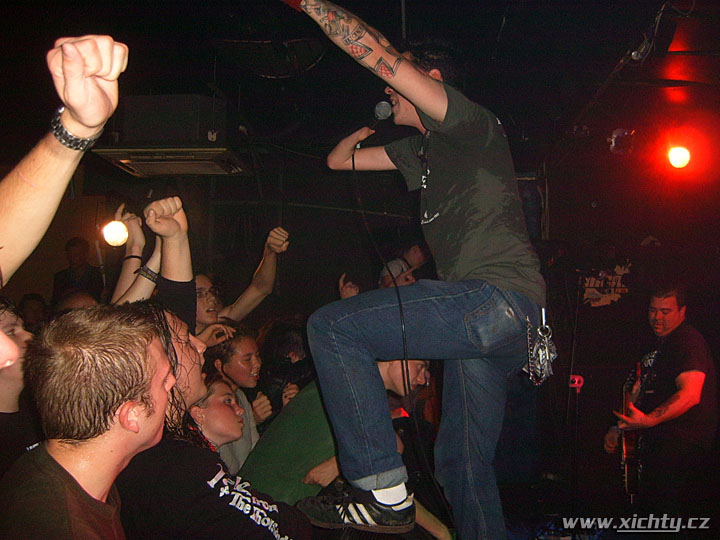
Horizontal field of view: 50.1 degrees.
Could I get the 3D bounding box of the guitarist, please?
[{"bbox_3d":[1.518,0.957,3.856,0.500,1.770,0.580,1,-3,-25],"label":"guitarist"}]

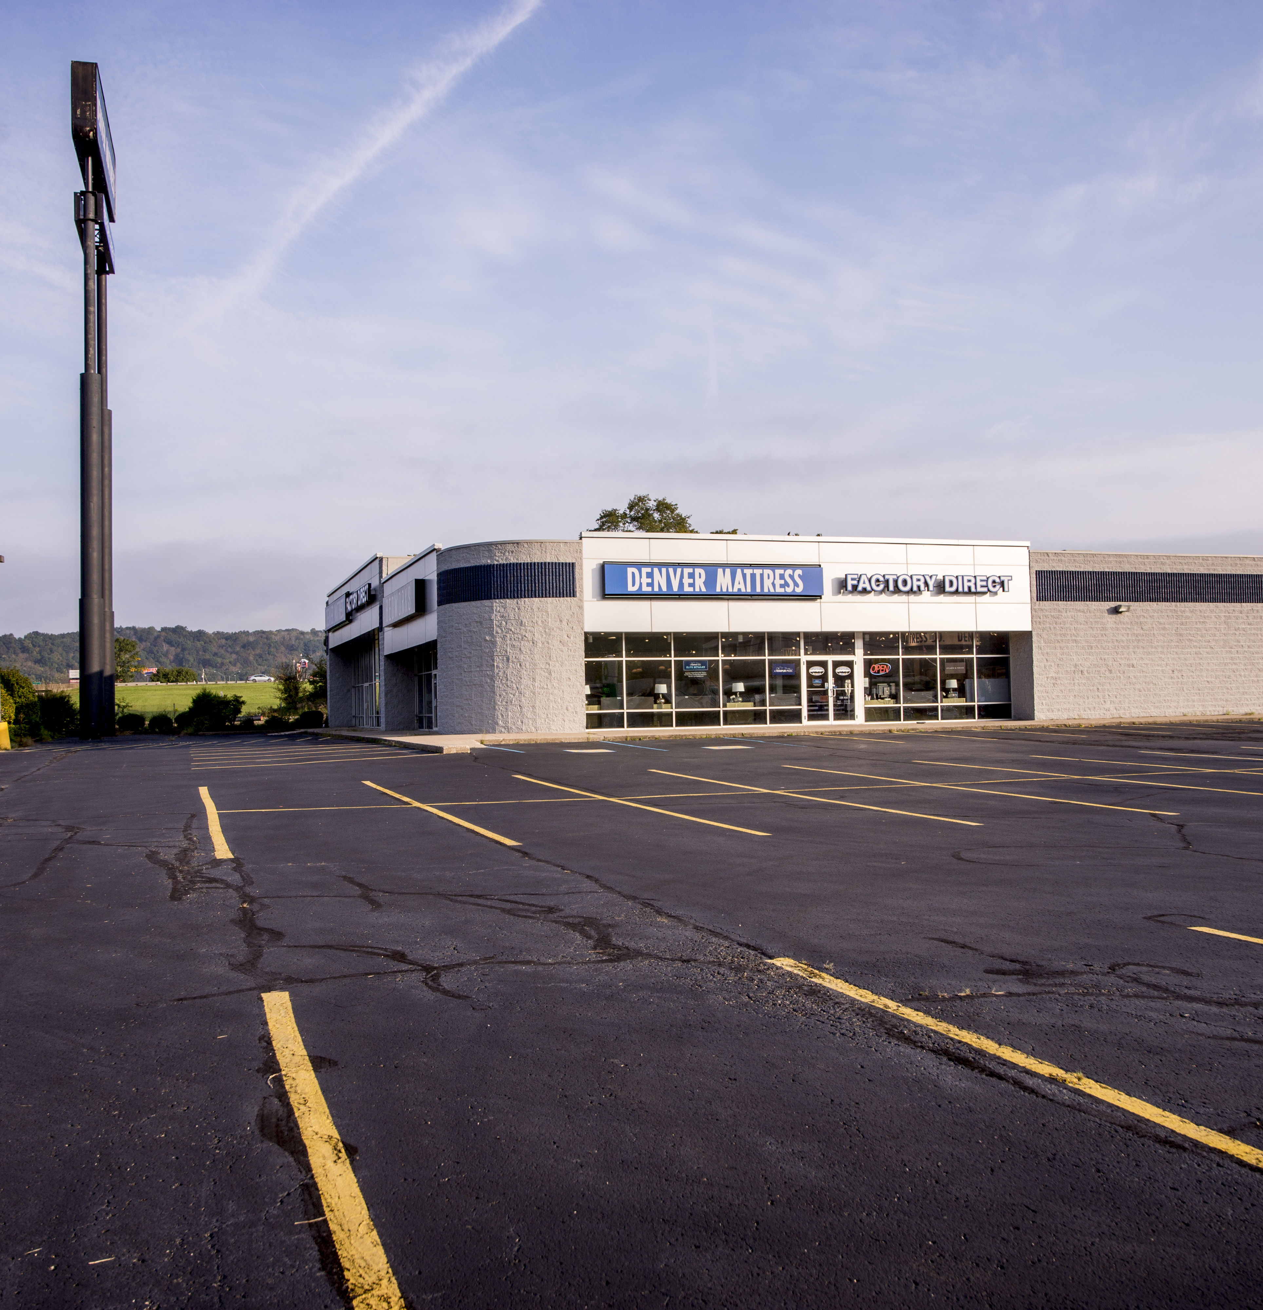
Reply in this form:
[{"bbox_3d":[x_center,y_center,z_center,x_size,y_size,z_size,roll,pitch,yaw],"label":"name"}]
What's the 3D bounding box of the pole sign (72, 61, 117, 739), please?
[{"bbox_3d":[-19.182,-8.317,46.871,0.950,22.700,7.500,0,-3,-19],"label":"pole sign"}]

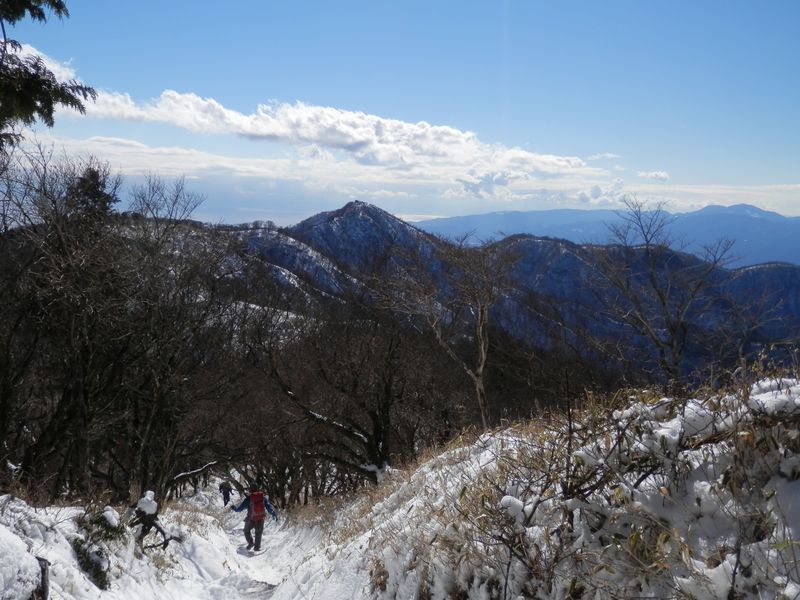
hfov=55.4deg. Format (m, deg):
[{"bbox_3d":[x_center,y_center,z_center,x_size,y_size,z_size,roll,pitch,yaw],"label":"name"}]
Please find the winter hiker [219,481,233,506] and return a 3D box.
[{"bbox_3d":[-10.368,11.555,45.500,0.780,1.660,0.600,-2,8,-13],"label":"winter hiker"}]

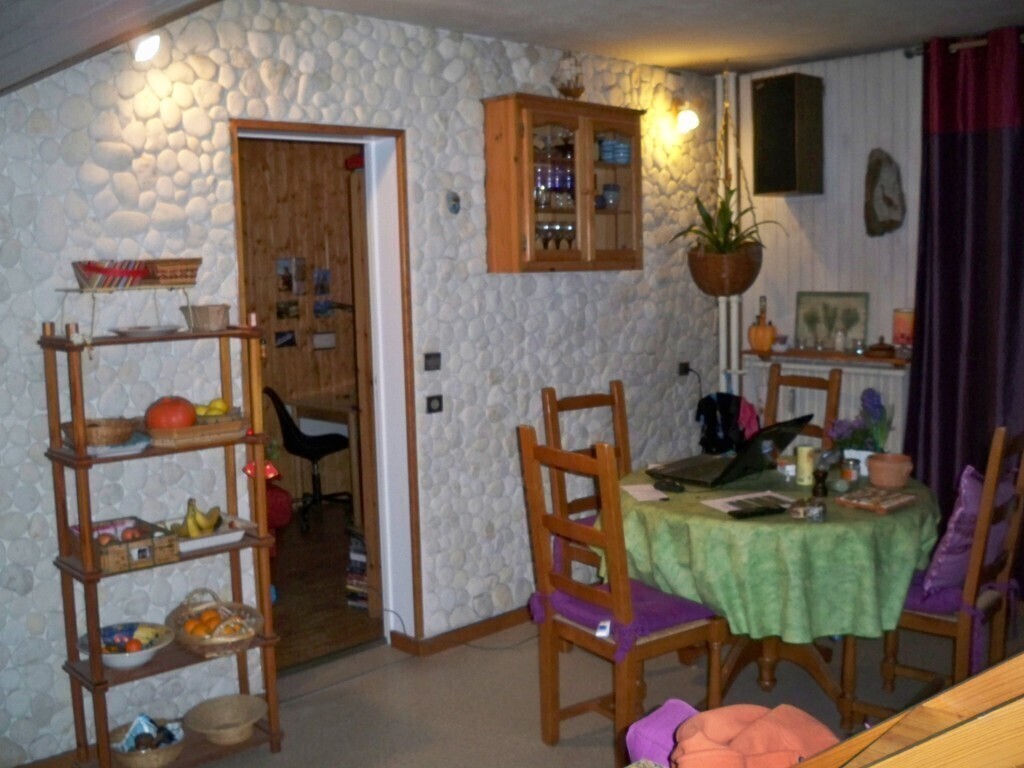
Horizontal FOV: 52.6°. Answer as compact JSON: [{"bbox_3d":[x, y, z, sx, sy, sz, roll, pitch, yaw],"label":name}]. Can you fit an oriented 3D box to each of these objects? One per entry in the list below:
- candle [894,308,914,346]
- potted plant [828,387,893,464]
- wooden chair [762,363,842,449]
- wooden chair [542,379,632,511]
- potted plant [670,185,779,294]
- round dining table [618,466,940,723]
[{"bbox_3d":[1.649,-0.238,4.356,0.095,0.155,0.095,-7,9,-41],"label":"candle"},{"bbox_3d":[1.168,0.159,3.470,0.210,0.305,0.170,1,7,19],"label":"potted plant"},{"bbox_3d":[1.133,0.476,4.563,0.490,1.069,0.430,-5,7,-31],"label":"wooden chair"},{"bbox_3d":[0.428,0.525,4.001,0.440,1.020,0.460,-6,8,-36],"label":"wooden chair"},{"bbox_3d":[0.997,-0.665,4.800,0.460,0.500,0.480,-1,6,0],"label":"potted plant"},{"bbox_3d":[0.916,0.738,3.699,1.090,0.750,1.090,-1,6,0],"label":"round dining table"}]

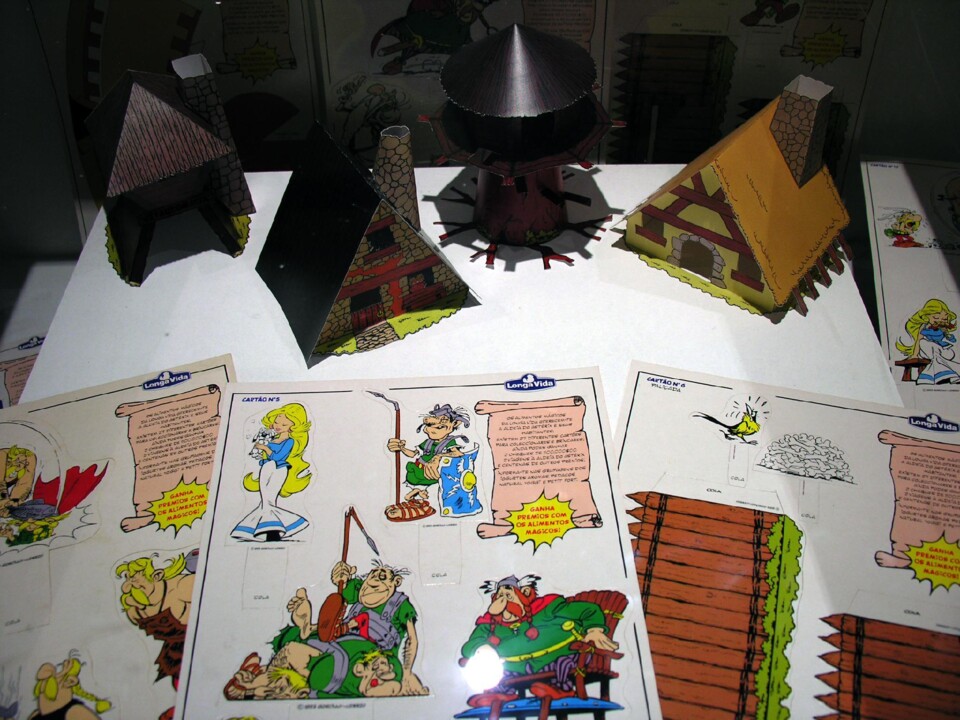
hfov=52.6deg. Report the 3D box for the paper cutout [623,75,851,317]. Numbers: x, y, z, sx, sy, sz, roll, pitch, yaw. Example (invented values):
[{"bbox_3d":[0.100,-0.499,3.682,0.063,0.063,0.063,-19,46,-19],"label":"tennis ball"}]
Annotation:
[{"bbox_3d":[0.160,-0.111,0.575,0.132,0.107,0.097,30,56,25],"label":"paper cutout"}]

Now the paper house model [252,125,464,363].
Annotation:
[{"bbox_3d":[-0.069,-0.078,0.557,0.113,0.105,0.096,-23,51,-17],"label":"paper house model"}]

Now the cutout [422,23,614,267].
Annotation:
[{"bbox_3d":[0.024,-0.141,0.588,0.122,0.136,0.121,5,49,6],"label":"cutout"}]

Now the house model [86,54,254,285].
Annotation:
[{"bbox_3d":[-0.198,-0.124,0.602,0.098,0.106,0.090,-21,51,-16],"label":"house model"}]

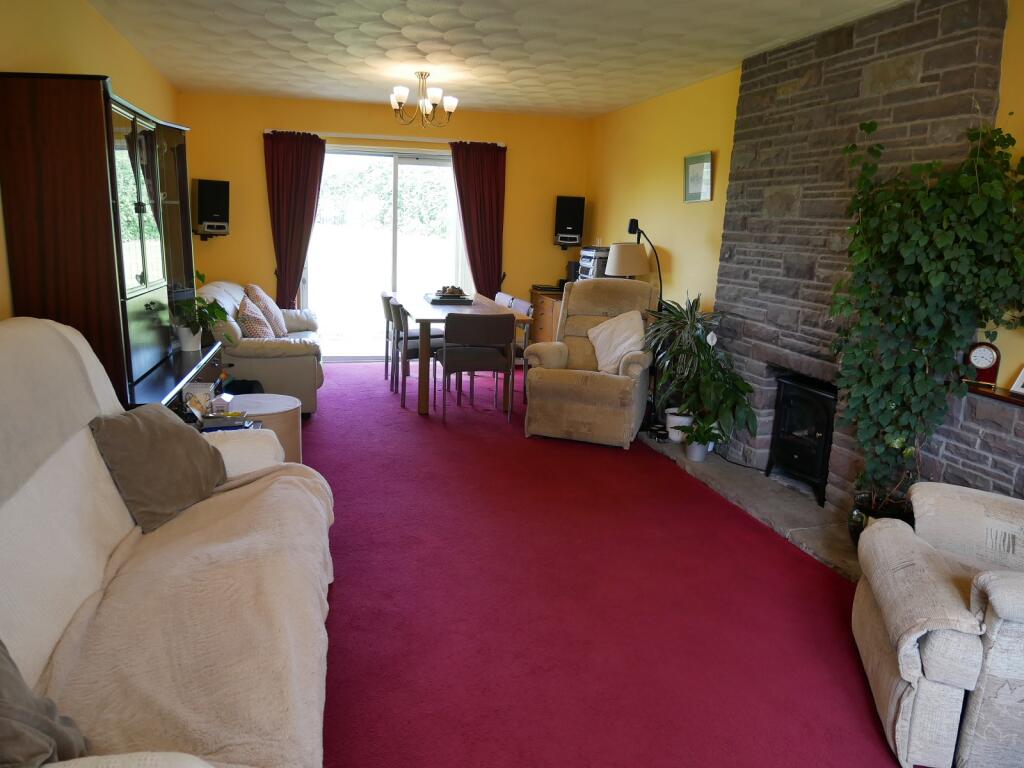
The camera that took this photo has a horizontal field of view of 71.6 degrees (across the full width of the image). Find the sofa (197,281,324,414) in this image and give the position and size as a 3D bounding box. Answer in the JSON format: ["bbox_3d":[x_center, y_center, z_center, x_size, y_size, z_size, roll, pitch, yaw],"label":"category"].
[{"bbox_3d":[-2.096,-0.420,6.006,0.950,0.920,1.870,-2,12,-14],"label":"sofa"}]

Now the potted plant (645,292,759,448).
[{"bbox_3d":[1.180,-0.070,4.541,0.580,0.920,0.520,-2,12,-14],"label":"potted plant"}]

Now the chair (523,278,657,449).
[{"bbox_3d":[0.567,-0.202,4.987,0.800,1.050,0.920,5,13,14],"label":"chair"}]

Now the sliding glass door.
[{"bbox_3d":[-1.209,-1.274,7.255,1.870,2.100,0.100,-2,12,-14],"label":"sliding glass door"}]

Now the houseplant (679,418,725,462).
[{"bbox_3d":[1.126,0.330,4.266,0.240,0.260,0.240,-2,12,-14],"label":"houseplant"}]

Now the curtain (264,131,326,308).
[{"bbox_3d":[-2.069,-1.298,6.919,0.540,2.180,0.130,-2,12,-14],"label":"curtain"}]

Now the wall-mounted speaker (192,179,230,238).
[{"bbox_3d":[-2.750,-1.613,6.482,0.270,0.480,0.240,-7,15,-36],"label":"wall-mounted speaker"}]

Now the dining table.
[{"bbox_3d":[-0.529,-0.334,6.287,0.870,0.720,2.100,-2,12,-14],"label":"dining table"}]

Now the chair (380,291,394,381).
[{"bbox_3d":[-0.853,-0.370,6.125,0.520,0.775,0.500,-2,13,-16],"label":"chair"}]

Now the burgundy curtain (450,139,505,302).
[{"bbox_3d":[-0.355,-1.271,7.049,0.550,2.157,0.140,-2,13,-16],"label":"burgundy curtain"}]

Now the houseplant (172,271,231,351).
[{"bbox_3d":[-1.660,-0.404,3.849,0.290,0.440,0.290,-2,13,-16],"label":"houseplant"}]

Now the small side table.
[{"bbox_3d":[-1.298,0.341,3.559,0.450,0.493,0.450,-2,13,-16],"label":"small side table"}]

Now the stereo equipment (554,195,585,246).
[{"bbox_3d":[0.596,-1.681,7.343,0.280,0.480,0.240,3,12,5],"label":"stereo equipment"}]

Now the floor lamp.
[{"bbox_3d":[0.849,-0.363,4.828,0.380,1.452,0.280,-5,14,-27],"label":"floor lamp"}]

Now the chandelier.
[{"bbox_3d":[-0.666,-2.068,5.189,0.510,0.370,0.510,-2,13,-16],"label":"chandelier"}]

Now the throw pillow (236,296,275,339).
[{"bbox_3d":[-1.938,-0.488,5.390,0.160,0.390,0.400,-32,20,-22],"label":"throw pillow"}]

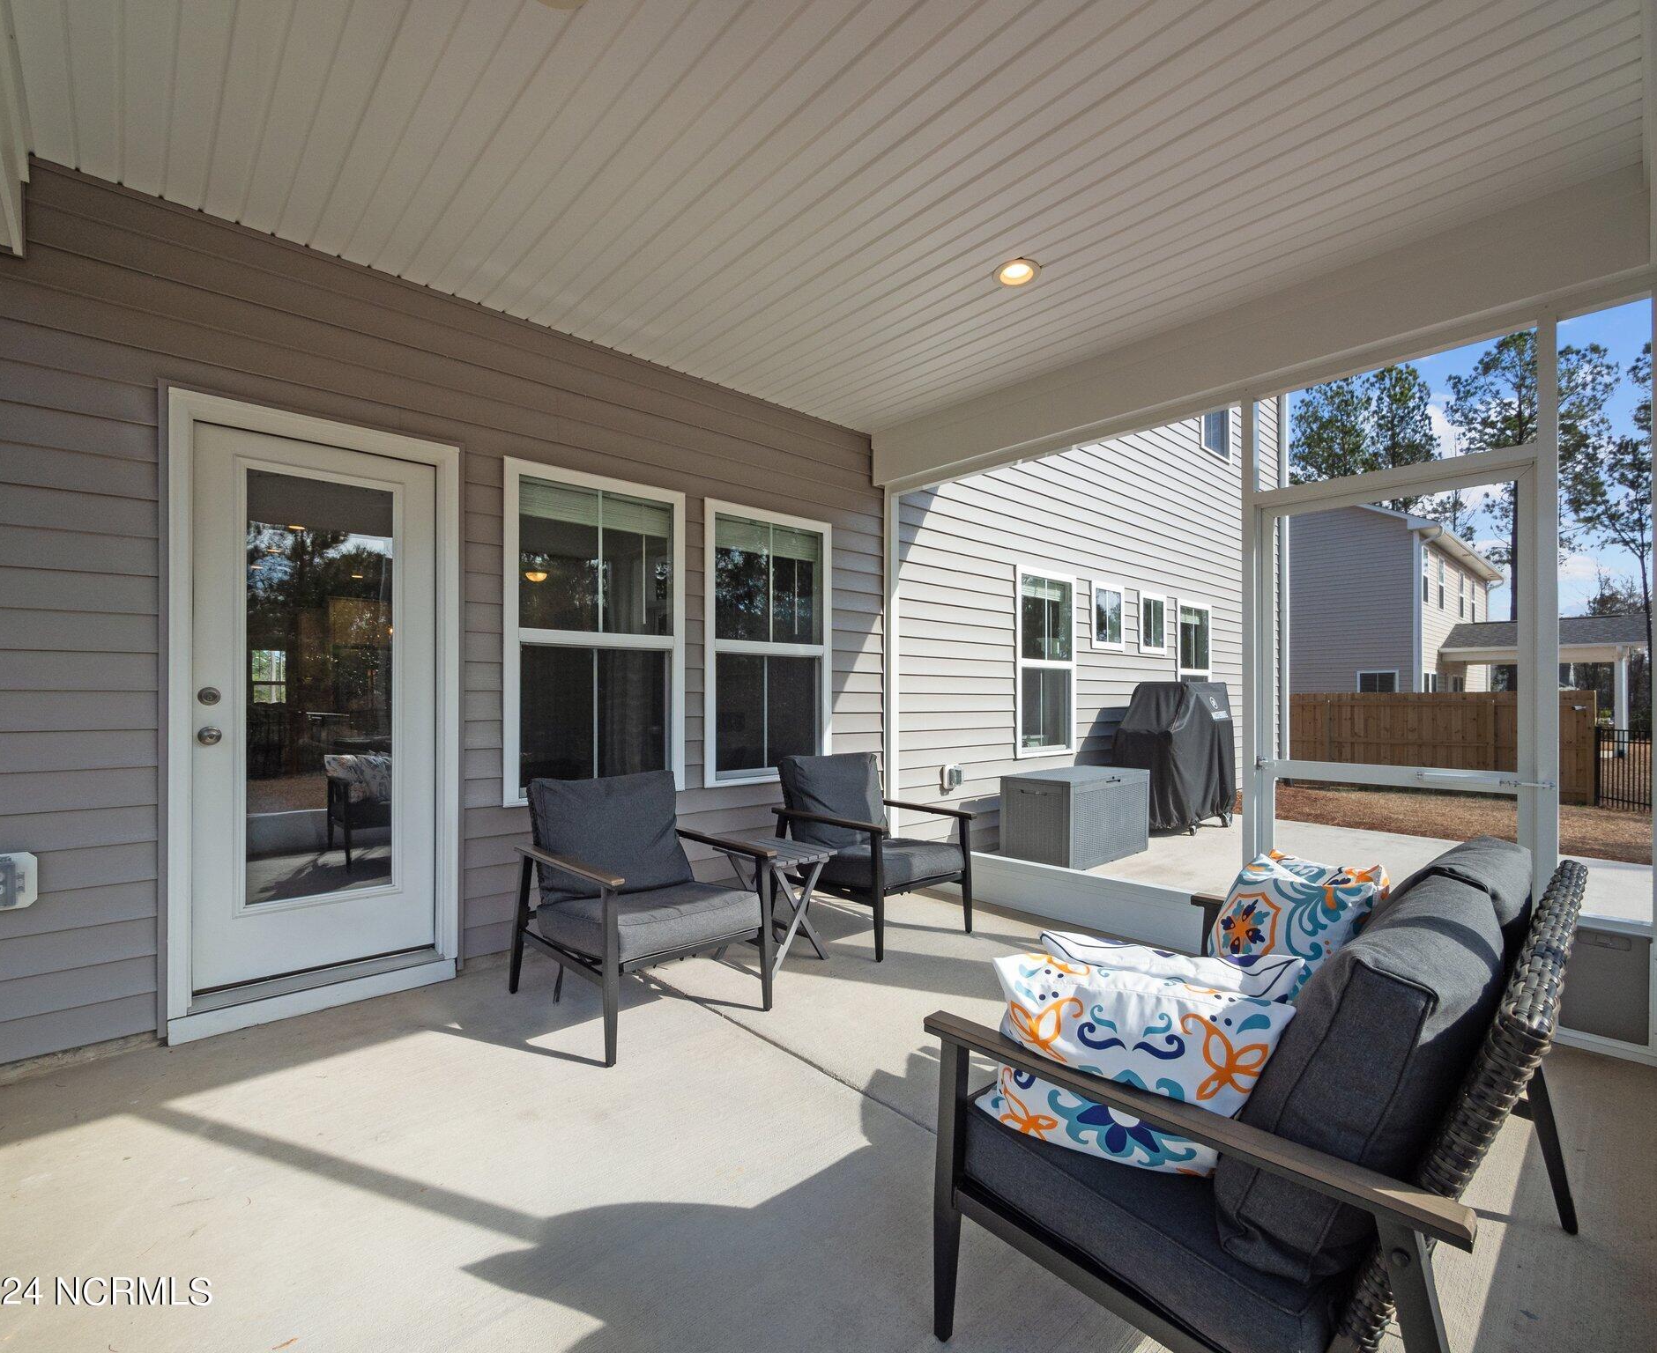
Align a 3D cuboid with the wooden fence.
[{"bbox_3d":[10.641,1.202,13.382,0.130,1.880,4.750,1,-1,-43],"label":"wooden fence"}]

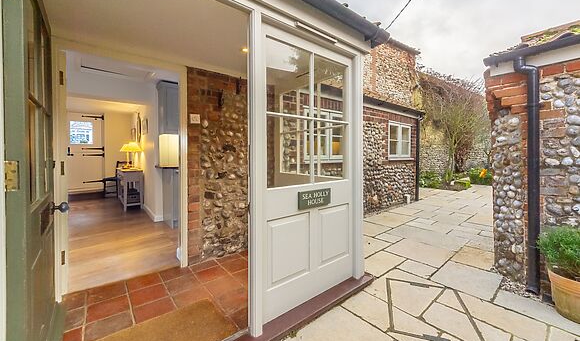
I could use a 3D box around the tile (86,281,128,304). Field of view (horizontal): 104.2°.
[{"bbox_3d":[-1.429,0.973,1.765,0.230,0.020,0.230,-2,2,-39],"label":"tile"}]

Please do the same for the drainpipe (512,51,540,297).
[{"bbox_3d":[1.950,0.055,1.860,0.110,1.920,0.140,-1,1,-42],"label":"drainpipe"}]

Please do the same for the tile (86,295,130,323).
[{"bbox_3d":[-1.276,0.981,1.590,0.230,0.020,0.230,-2,2,-39],"label":"tile"}]

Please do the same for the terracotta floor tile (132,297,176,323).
[{"bbox_3d":[-0.939,0.982,1.571,0.230,0.020,0.230,-2,2,-39],"label":"terracotta floor tile"}]

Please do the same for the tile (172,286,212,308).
[{"bbox_3d":[-0.744,0.975,1.715,0.230,0.020,0.230,-2,2,-39],"label":"tile"}]

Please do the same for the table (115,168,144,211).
[{"bbox_3d":[-3.410,0.335,4.830,0.370,0.775,1.450,-2,2,-39],"label":"table"}]

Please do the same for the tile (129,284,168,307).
[{"bbox_3d":[-1.083,0.974,1.742,0.230,0.020,0.230,-2,2,-39],"label":"tile"}]

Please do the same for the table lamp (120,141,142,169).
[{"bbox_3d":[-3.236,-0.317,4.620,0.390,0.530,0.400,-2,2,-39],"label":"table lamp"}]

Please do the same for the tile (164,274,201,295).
[{"bbox_3d":[-0.892,0.967,1.901,0.230,0.020,0.230,-2,2,-39],"label":"tile"}]

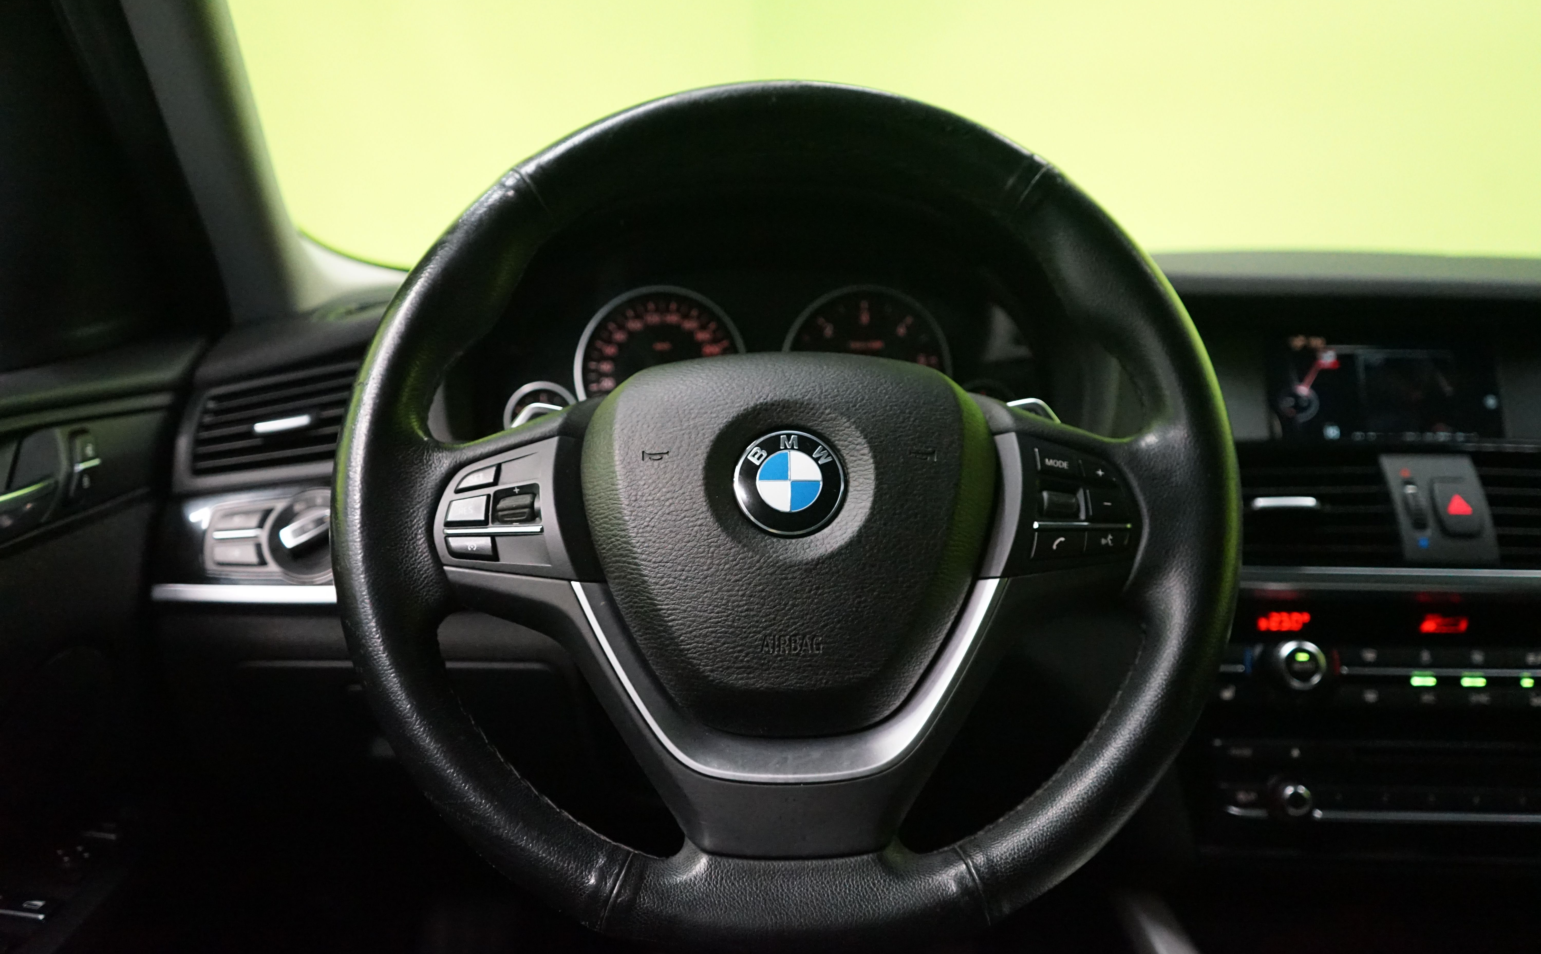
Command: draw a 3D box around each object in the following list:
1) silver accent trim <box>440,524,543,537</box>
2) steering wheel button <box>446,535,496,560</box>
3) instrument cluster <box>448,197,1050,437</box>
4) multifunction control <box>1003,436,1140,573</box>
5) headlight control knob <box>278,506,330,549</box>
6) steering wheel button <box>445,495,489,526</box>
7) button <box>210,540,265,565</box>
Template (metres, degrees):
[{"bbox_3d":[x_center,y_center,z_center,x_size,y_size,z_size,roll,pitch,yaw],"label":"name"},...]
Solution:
[{"bbox_3d":[-0.116,0.022,0.515,0.042,0.004,0.003,0,-18,-2],"label":"silver accent trim"},{"bbox_3d":[-0.124,0.029,0.514,0.020,0.009,0.006,0,-18,-2],"label":"steering wheel button"},{"bbox_3d":[-0.016,-0.087,0.715,0.335,0.140,0.120,0,-3,0],"label":"instrument cluster"},{"bbox_3d":[0.125,0.011,0.516,0.053,0.055,0.015,0,-18,2],"label":"multifunction control"},{"bbox_3d":[-0.258,0.028,0.690,0.032,0.026,0.020,0,1,-6],"label":"headlight control knob"},{"bbox_3d":[-0.126,0.014,0.515,0.018,0.012,0.006,0,-18,-2],"label":"steering wheel button"},{"bbox_3d":[-0.299,0.043,0.697,0.028,0.013,0.008,0,-1,-6],"label":"button"}]

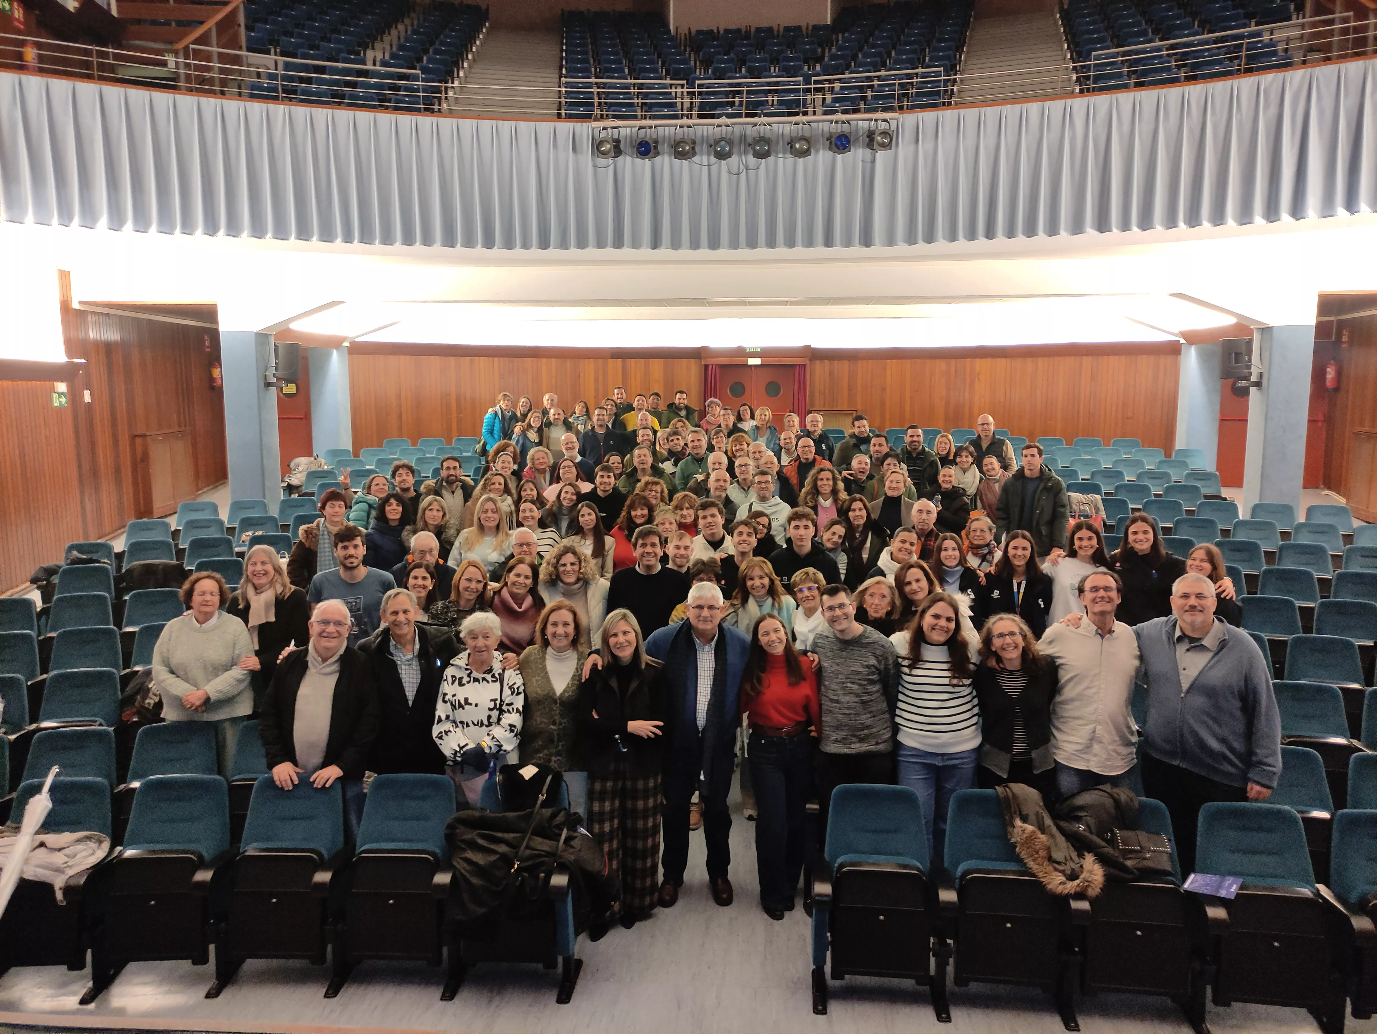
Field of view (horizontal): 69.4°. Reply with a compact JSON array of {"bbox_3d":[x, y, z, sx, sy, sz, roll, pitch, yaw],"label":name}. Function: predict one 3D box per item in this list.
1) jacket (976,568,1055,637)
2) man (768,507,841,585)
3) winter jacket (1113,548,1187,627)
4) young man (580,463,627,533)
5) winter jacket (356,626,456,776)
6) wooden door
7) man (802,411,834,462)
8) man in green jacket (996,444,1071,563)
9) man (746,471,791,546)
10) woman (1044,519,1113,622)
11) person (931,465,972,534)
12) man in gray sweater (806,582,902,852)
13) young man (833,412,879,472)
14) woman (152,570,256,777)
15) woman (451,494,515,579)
[{"bbox_3d":[2.104,0.654,6.459,0.500,0.660,0.300,2,8,15],"label":"jacket"},{"bbox_3d":[0.773,0.828,6.675,0.520,1.801,0.320,1,8,6],"label":"man"},{"bbox_3d":[2.999,0.550,6.498,0.560,0.700,0.340,3,8,21],"label":"winter jacket"},{"bbox_3d":[-0.775,0.385,9.129,0.520,1.750,0.340,0,8,-3],"label":"young man"},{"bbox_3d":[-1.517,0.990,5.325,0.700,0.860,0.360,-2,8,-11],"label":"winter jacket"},{"bbox_3d":[1.299,-1.829,18.621,1.500,2.040,0.080,1,8,6],"label":"wooden door"},{"bbox_3d":[1.633,-0.464,12.639,0.500,1.700,0.330,1,7,6],"label":"man"},{"bbox_3d":[3.461,0.172,10.173,0.700,1.839,0.380,2,8,14],"label":"man in green jacket"},{"bbox_3d":[0.626,0.487,8.272,0.500,1.748,0.320,0,8,5],"label":"man"},{"bbox_3d":[2.585,0.864,6.577,0.520,1.700,0.320,2,7,19],"label":"woman"},{"bbox_3d":[2.289,0.369,8.865,0.500,1.652,0.340,1,8,12],"label":"person"},{"bbox_3d":[0.878,1.211,5.253,0.530,1.760,0.340,1,8,8],"label":"man in gray sweater"},{"bbox_3d":[2.091,-0.348,12.321,0.570,1.813,0.380,0,8,-3],"label":"young man"},{"bbox_3d":[-2.825,1.107,5.799,0.580,1.610,0.370,-3,8,-23],"label":"woman"},{"bbox_3d":[-1.574,0.653,7.815,0.500,1.655,0.320,-1,8,-7],"label":"woman"}]

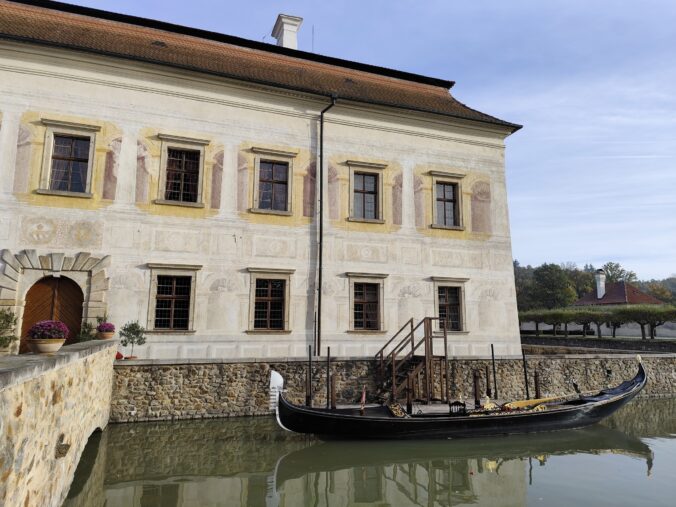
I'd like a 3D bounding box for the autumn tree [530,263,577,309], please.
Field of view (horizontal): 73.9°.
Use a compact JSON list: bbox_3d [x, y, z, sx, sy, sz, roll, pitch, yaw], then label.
[{"bbox_3d":[36.883,7.614,76.000,7.800,12.200,7.800,4,-10,-18],"label":"autumn tree"}]

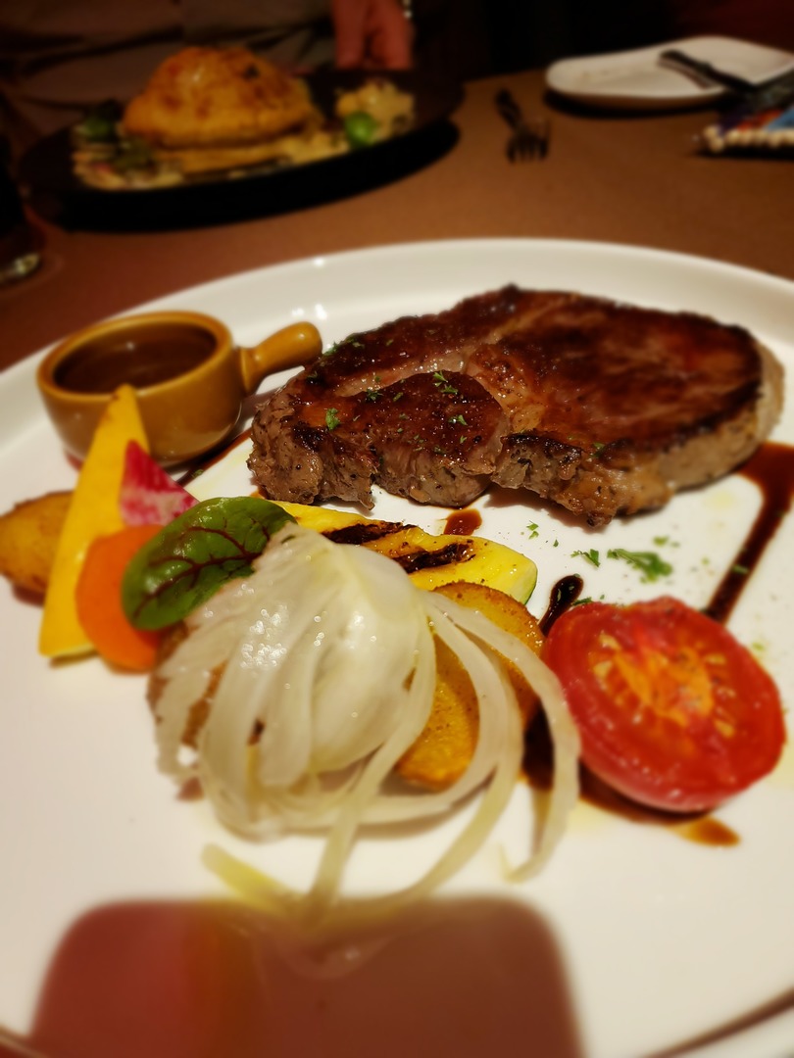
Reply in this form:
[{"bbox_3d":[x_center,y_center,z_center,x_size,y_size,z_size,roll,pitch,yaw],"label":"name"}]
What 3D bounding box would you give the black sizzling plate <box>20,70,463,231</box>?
[{"bbox_3d":[-0.103,-0.272,0.553,0.295,0.027,0.292,-8,39,0],"label":"black sizzling plate"}]

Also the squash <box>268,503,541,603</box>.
[{"bbox_3d":[-0.007,0.011,0.189,0.080,0.013,0.029,15,44,25],"label":"squash"}]

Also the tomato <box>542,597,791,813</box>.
[{"bbox_3d":[0.047,0.035,0.149,0.046,0.020,0.046,-3,43,-4],"label":"tomato"}]

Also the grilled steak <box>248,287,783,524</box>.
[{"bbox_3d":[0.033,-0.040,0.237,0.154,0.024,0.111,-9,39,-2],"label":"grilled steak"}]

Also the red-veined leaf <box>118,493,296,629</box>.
[{"bbox_3d":[-0.042,0.007,0.176,0.044,0.010,0.026,-38,77,-9],"label":"red-veined leaf"}]

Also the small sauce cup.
[{"bbox_3d":[-0.067,-0.050,0.261,0.092,0.027,0.062,-10,39,-3],"label":"small sauce cup"}]

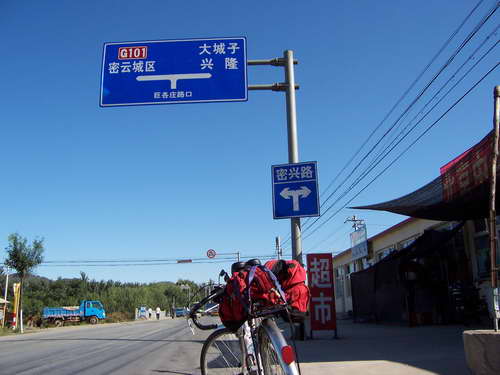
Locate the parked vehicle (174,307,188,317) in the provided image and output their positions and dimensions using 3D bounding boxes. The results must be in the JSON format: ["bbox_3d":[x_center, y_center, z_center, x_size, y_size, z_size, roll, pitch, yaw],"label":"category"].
[{"bbox_3d":[-11.697,21.382,82.000,1.800,1.750,4.200,-1,-14,-3],"label":"parked vehicle"}]

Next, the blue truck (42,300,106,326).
[{"bbox_3d":[-15.647,11.233,42.500,5.300,2.100,1.900,6,-16,-27],"label":"blue truck"}]

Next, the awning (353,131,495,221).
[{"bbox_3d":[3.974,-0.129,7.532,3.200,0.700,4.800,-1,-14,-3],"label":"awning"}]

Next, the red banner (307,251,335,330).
[{"bbox_3d":[1.852,2.739,12.400,0.660,2.030,0.150,-5,-15,13],"label":"red banner"}]

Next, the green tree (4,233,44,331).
[{"bbox_3d":[-12.063,5.055,25.500,2.100,5.150,2.100,-2,-14,0],"label":"green tree"}]

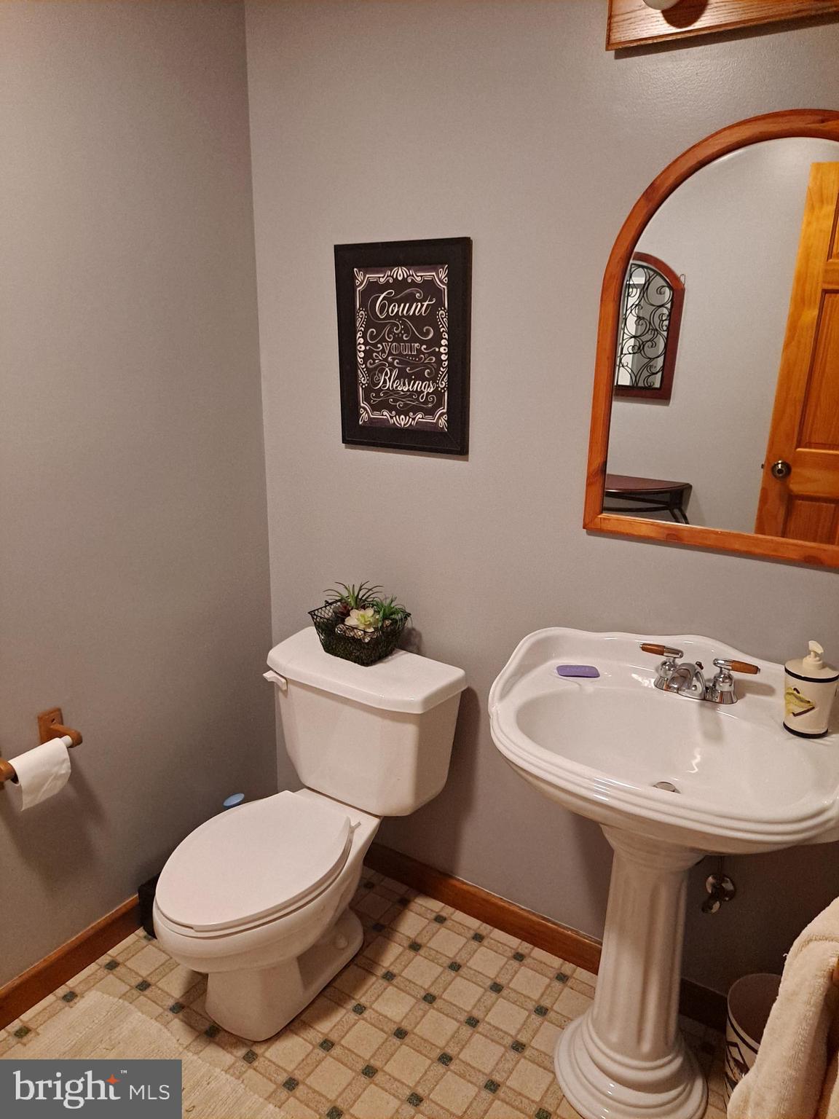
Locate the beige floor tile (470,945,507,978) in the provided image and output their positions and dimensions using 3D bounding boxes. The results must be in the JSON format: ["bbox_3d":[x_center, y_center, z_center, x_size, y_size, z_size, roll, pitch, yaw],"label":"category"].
[{"bbox_3d":[0.168,0.997,2.002,0.073,0.008,0.071,11,20,32],"label":"beige floor tile"}]

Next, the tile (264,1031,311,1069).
[{"bbox_3d":[-0.281,1.070,1.761,0.073,0.008,0.071,11,20,32],"label":"tile"}]

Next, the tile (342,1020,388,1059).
[{"bbox_3d":[-0.121,1.061,1.790,0.073,0.008,0.071,11,20,32],"label":"tile"}]

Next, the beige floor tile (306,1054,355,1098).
[{"bbox_3d":[-0.185,1.089,1.699,0.073,0.008,0.071,11,20,32],"label":"beige floor tile"}]

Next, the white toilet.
[{"bbox_3d":[-0.302,0.651,1.914,0.507,0.704,0.736,11,20,32],"label":"white toilet"}]

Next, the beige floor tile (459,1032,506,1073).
[{"bbox_3d":[0.137,1.071,1.758,0.073,0.008,0.071,11,20,32],"label":"beige floor tile"}]

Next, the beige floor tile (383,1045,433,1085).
[{"bbox_3d":[-0.024,1.080,1.728,0.073,0.008,0.071,11,20,32],"label":"beige floor tile"}]

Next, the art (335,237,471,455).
[{"bbox_3d":[-0.040,-0.480,1.841,0.361,0.457,0.020,11,20,32],"label":"art"}]

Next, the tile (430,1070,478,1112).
[{"bbox_3d":[0.073,1.099,1.666,0.073,0.008,0.071,11,20,32],"label":"tile"}]

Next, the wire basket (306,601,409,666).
[{"bbox_3d":[-0.158,0.188,2.048,0.220,0.107,0.141,11,20,32],"label":"wire basket"}]

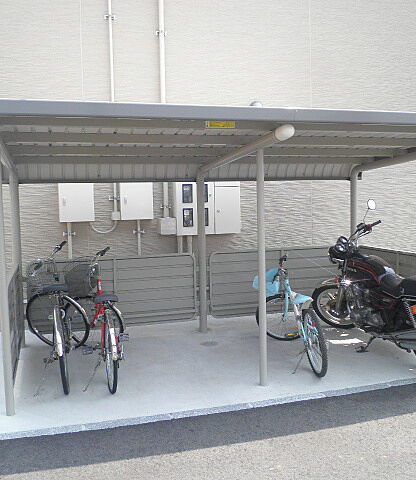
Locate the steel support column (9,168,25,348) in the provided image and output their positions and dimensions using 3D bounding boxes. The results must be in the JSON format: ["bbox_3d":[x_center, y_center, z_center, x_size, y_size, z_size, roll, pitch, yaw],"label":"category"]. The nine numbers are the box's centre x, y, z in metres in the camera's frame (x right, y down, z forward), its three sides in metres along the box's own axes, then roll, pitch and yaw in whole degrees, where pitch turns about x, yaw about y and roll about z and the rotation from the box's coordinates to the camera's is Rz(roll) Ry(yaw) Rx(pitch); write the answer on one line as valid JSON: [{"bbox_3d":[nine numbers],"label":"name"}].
[{"bbox_3d":[-2.002,0.206,5.089,0.082,1.851,0.082,-3,4,-18],"label":"steel support column"}]

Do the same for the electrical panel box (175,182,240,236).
[{"bbox_3d":[-0.025,-0.400,5.912,0.839,0.677,0.180,-3,6,-17],"label":"electrical panel box"}]

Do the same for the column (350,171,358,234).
[{"bbox_3d":[1.931,0.069,6.353,0.081,1.988,0.081,-3,4,-18],"label":"column"}]

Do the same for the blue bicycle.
[{"bbox_3d":[0.884,0.707,4.788,0.540,0.970,1.560,-2,4,-6],"label":"blue bicycle"}]

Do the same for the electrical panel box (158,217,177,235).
[{"bbox_3d":[-0.513,-0.172,6.085,0.192,0.213,0.140,-3,4,-18],"label":"electrical panel box"}]

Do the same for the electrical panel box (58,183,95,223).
[{"bbox_3d":[-1.577,-0.457,5.741,0.410,0.481,0.170,-3,4,-18],"label":"electrical panel box"}]

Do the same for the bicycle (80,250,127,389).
[{"bbox_3d":[-0.948,0.612,4.154,0.540,1.040,1.700,-3,6,-17],"label":"bicycle"}]

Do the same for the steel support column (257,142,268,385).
[{"bbox_3d":[0.460,0.239,4.089,0.062,2.015,0.062,-3,4,-18],"label":"steel support column"}]

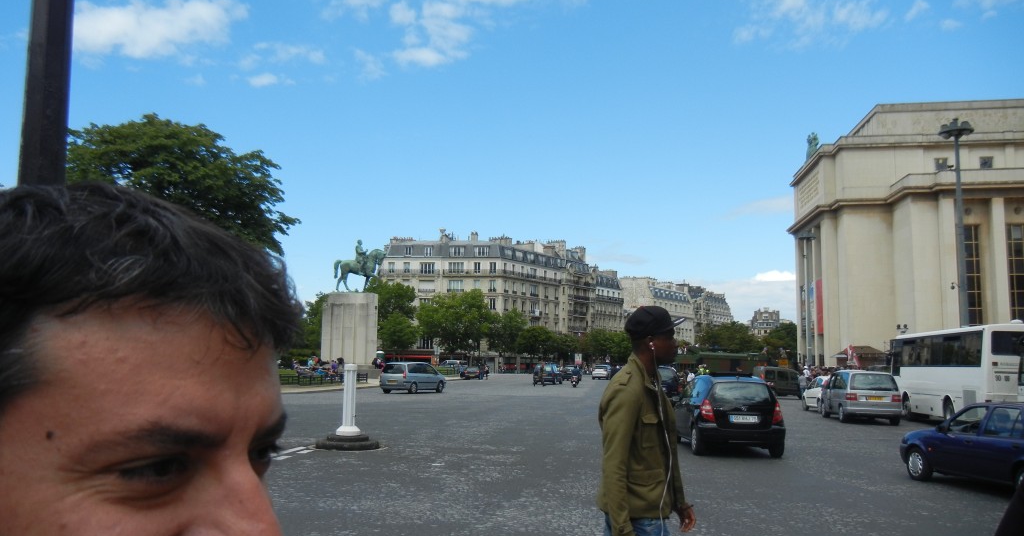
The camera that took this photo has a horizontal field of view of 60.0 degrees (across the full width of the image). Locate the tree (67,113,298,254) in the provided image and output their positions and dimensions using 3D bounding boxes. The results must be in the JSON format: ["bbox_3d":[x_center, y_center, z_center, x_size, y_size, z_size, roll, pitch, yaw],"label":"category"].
[{"bbox_3d":[-19.542,-0.670,49.341,14.500,15.000,14.500,1,-6,0],"label":"tree"}]

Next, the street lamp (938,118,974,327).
[{"bbox_3d":[21.502,-0.367,42.280,1.700,13.781,1.700,0,-6,0],"label":"street lamp"}]

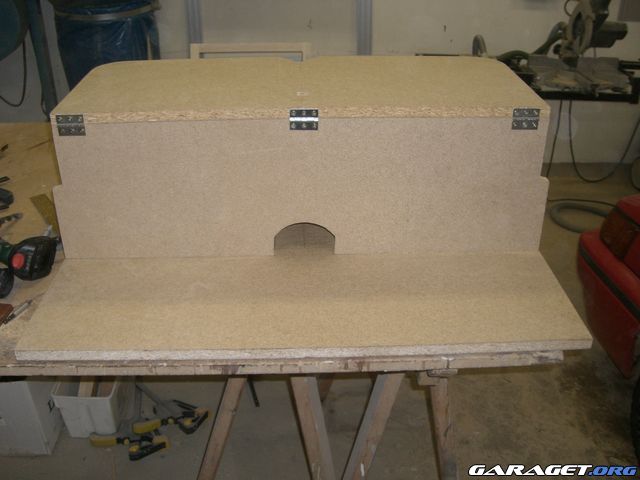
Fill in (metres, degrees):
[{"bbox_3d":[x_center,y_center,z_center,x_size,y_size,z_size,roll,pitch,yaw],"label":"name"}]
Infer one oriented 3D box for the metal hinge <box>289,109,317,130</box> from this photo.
[{"bbox_3d":[-0.032,-0.246,1.445,0.058,0.043,0.009,-1,27,-1],"label":"metal hinge"}]

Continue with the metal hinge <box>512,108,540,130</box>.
[{"bbox_3d":[0.427,-0.250,1.453,0.058,0.043,0.009,-1,27,-1],"label":"metal hinge"}]

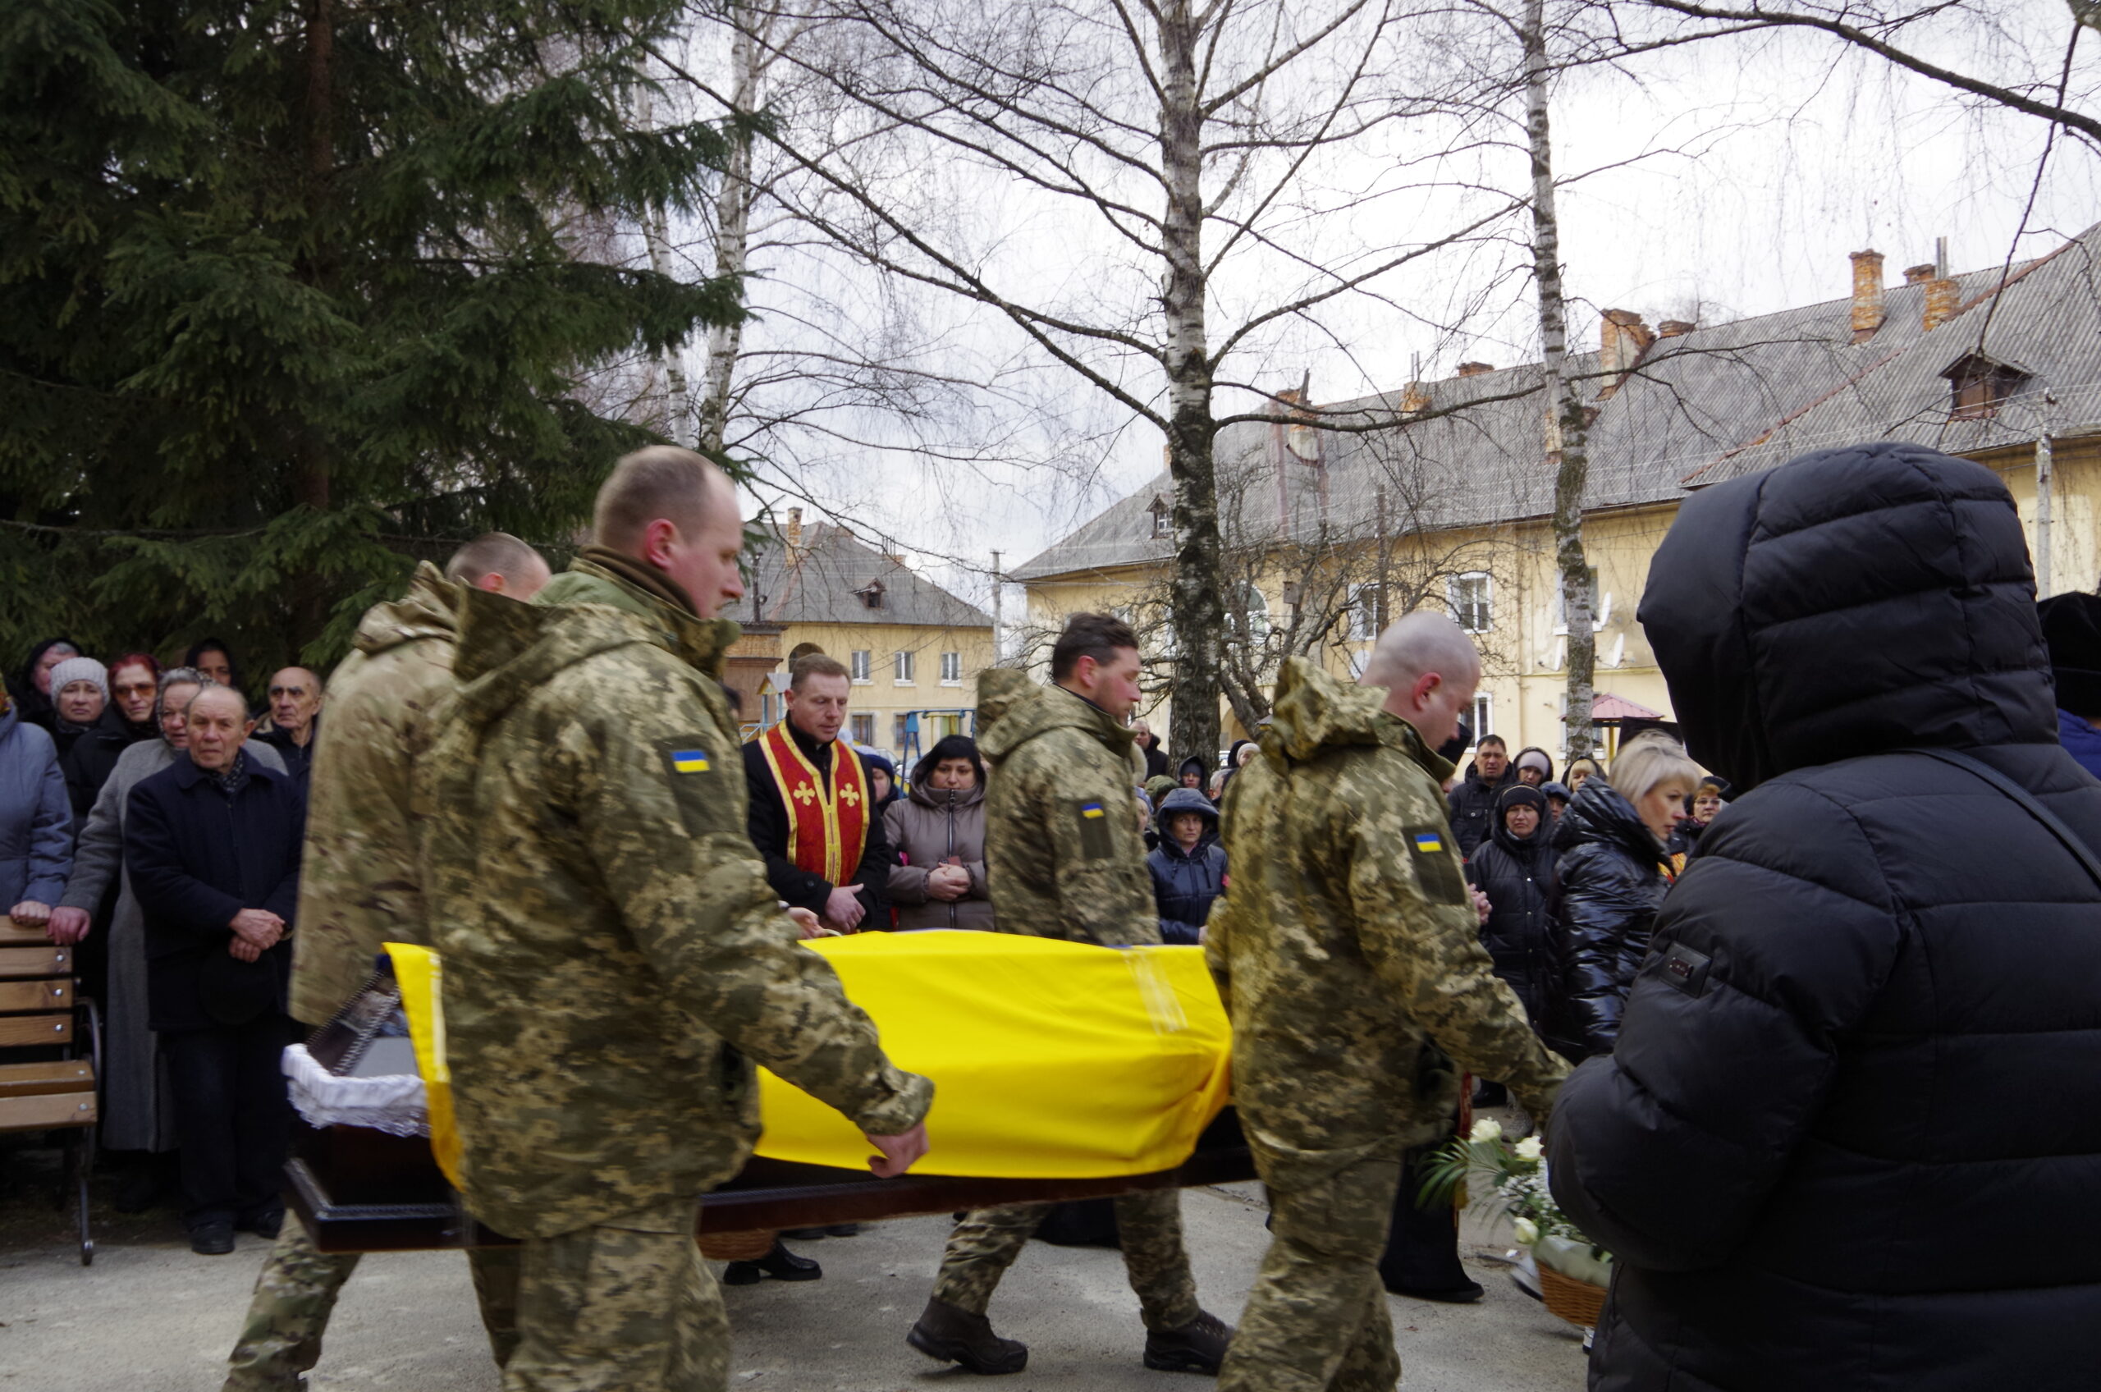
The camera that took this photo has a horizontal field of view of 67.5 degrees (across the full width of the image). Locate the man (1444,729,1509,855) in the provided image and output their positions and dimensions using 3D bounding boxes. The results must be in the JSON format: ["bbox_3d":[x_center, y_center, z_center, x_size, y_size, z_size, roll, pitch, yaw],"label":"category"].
[{"bbox_3d":[2.333,1.065,8.366,0.520,1.720,0.360,-1,-2,13],"label":"man"}]

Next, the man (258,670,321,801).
[{"bbox_3d":[-2.629,0.759,5.469,0.520,1.720,0.340,0,-2,-12],"label":"man"}]

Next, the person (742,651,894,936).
[{"bbox_3d":[-0.651,0.755,4.469,0.580,1.750,0.420,0,-2,-12],"label":"person"}]

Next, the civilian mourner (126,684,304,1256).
[{"bbox_3d":[-2.490,0.802,4.667,0.540,1.670,0.380,1,-3,-34],"label":"civilian mourner"}]

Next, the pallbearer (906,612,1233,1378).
[{"bbox_3d":[0.049,0.687,3.618,0.740,1.760,0.580,0,-2,-15],"label":"pallbearer"}]

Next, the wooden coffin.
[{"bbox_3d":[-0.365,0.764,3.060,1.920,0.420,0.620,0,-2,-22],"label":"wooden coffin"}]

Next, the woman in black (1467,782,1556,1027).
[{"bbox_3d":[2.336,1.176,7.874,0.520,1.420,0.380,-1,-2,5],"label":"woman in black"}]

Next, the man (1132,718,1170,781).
[{"bbox_3d":[0.766,1.041,11.969,0.520,1.720,0.340,-2,-2,30],"label":"man"}]

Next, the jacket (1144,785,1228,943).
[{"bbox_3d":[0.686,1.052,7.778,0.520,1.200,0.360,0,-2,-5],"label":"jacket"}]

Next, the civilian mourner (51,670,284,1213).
[{"bbox_3d":[-2.812,0.773,4.996,0.680,1.700,0.440,1,-3,-25],"label":"civilian mourner"}]

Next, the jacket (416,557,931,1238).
[{"bbox_3d":[-0.532,0.286,2.200,0.670,0.900,0.540,0,-2,-18],"label":"jacket"}]

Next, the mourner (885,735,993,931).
[{"bbox_3d":[-0.332,0.904,5.272,0.540,1.550,0.380,0,-2,-3],"label":"mourner"}]

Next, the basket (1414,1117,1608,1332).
[{"bbox_3d":[1.184,1.263,3.800,0.550,0.530,0.440,-1,-2,18],"label":"basket"}]

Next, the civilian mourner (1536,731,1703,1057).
[{"bbox_3d":[1.447,0.864,3.969,0.420,1.550,0.520,-2,-3,29],"label":"civilian mourner"}]

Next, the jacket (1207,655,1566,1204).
[{"bbox_3d":[0.571,0.390,2.700,0.600,0.880,0.540,0,-2,-20],"label":"jacket"}]

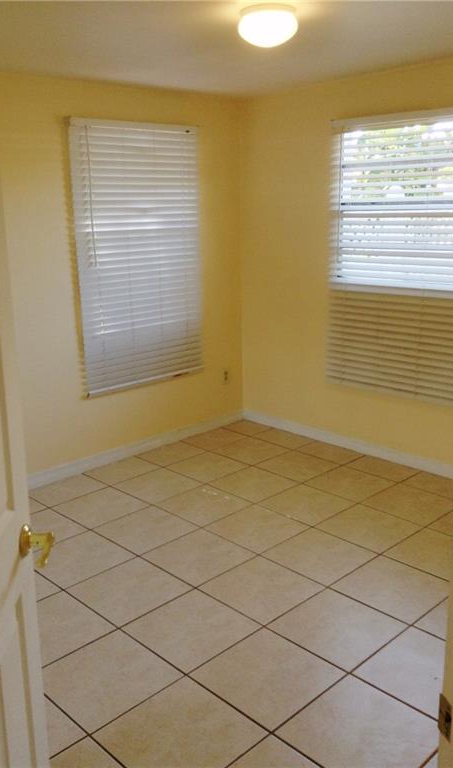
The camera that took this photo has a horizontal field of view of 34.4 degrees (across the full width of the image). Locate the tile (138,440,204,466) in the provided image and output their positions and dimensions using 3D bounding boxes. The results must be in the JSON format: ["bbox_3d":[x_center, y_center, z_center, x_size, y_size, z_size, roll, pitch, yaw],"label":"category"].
[{"bbox_3d":[-0.373,0.462,4.819,0.402,0.010,0.300,-15,21,-42],"label":"tile"}]

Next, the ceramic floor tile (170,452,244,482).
[{"bbox_3d":[-0.118,0.532,4.649,0.407,0.010,0.407,-15,21,-42],"label":"ceramic floor tile"}]

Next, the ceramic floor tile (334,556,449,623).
[{"bbox_3d":[0.729,0.890,3.182,0.403,0.010,0.403,-15,21,-42],"label":"ceramic floor tile"}]

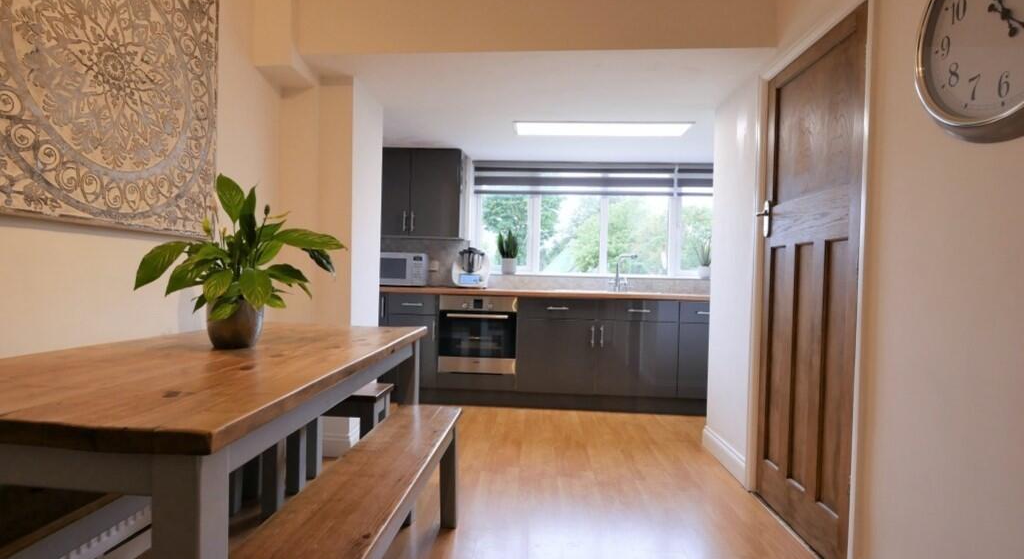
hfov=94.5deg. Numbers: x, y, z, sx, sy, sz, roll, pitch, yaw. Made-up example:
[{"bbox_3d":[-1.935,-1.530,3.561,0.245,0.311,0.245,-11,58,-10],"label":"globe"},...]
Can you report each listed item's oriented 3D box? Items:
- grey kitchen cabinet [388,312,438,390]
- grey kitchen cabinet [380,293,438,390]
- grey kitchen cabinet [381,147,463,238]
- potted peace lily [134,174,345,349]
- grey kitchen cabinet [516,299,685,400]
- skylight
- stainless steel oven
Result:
[{"bbox_3d":[-0.765,0.548,3.944,0.397,0.587,0.570,1,1,3],"label":"grey kitchen cabinet"},{"bbox_3d":[-0.790,0.481,3.945,0.450,0.719,0.570,1,1,3],"label":"grey kitchen cabinet"},{"bbox_3d":[-0.801,-0.726,4.075,0.780,0.721,0.320,1,1,3],"label":"grey kitchen cabinet"},{"bbox_3d":[-0.948,-0.064,1.633,0.715,0.590,0.570,1,1,3],"label":"potted peace lily"},{"bbox_3d":[0.664,0.514,3.874,1.217,0.719,0.570,1,1,3],"label":"grey kitchen cabinet"},{"bbox_3d":[0.628,-1.067,3.363,1.222,0.040,0.305,1,1,3],"label":"skylight"},{"bbox_3d":[-0.253,0.428,3.908,0.599,0.597,0.570,1,1,3],"label":"stainless steel oven"}]

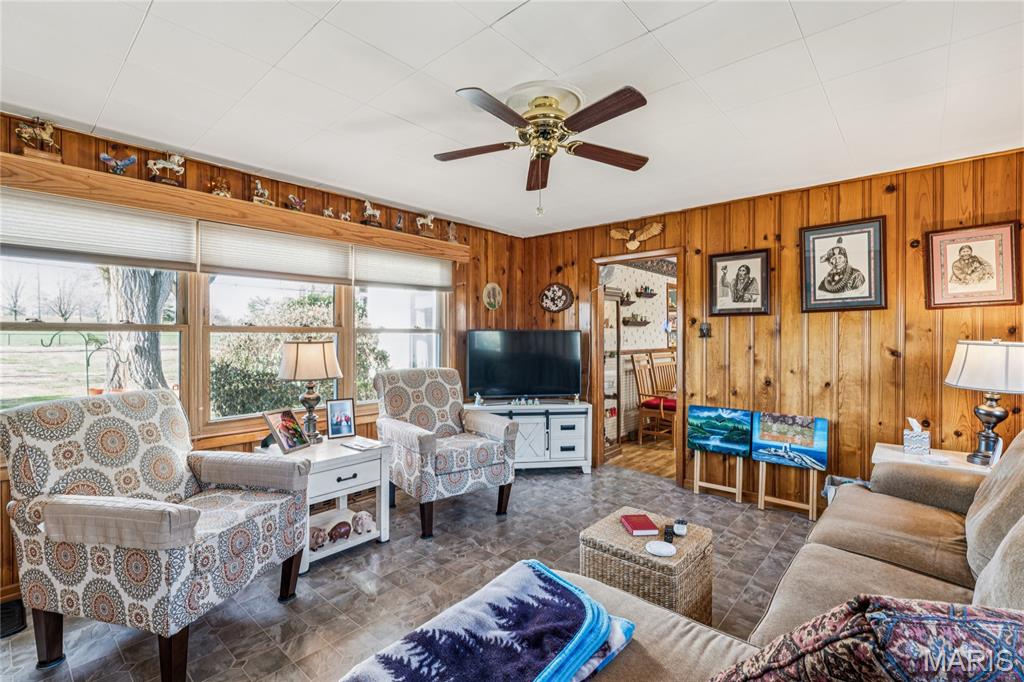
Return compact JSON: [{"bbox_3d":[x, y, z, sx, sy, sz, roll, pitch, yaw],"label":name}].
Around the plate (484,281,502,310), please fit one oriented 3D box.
[{"bbox_3d":[-0.194,-0.468,4.798,0.030,0.292,0.280,0,0,42],"label":"plate"}]

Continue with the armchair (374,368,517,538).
[{"bbox_3d":[-0.530,0.775,3.540,0.770,1.040,0.890,0,0,-33],"label":"armchair"}]

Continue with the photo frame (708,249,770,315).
[{"bbox_3d":[1.832,-0.459,3.674,0.455,0.508,0.030,0,1,41],"label":"photo frame"}]

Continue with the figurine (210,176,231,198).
[{"bbox_3d":[-1.836,-0.971,2.870,0.080,0.130,0.110,0,0,43],"label":"figurine"}]

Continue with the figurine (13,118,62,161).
[{"bbox_3d":[-2.364,-1.009,2.274,0.075,0.216,0.162,0,0,42],"label":"figurine"}]

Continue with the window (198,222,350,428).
[{"bbox_3d":[-1.626,-0.112,3.237,0.110,1.290,1.020,0,1,41],"label":"window"}]

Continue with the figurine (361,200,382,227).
[{"bbox_3d":[-1.123,-1.018,3.635,0.075,0.195,0.185,0,0,43],"label":"figurine"}]

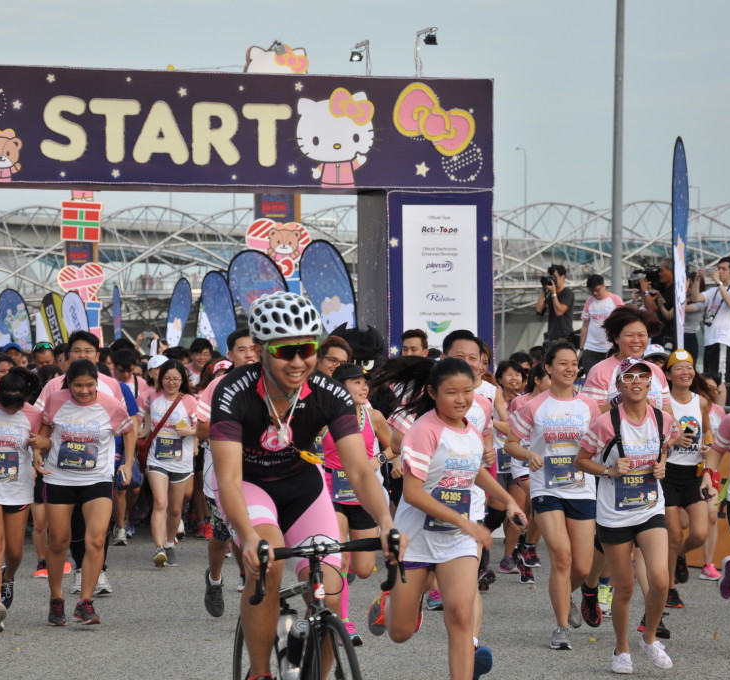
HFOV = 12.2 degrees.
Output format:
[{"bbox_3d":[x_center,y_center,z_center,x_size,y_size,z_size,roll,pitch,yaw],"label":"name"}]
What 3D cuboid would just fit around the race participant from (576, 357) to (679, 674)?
[{"bbox_3d":[1.340,0.896,17.400,0.530,1.620,0.550,0,0,-6],"label":"race participant"}]

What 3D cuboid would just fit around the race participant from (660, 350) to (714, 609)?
[{"bbox_3d":[1.980,0.859,21.000,0.470,1.590,0.620,0,0,-5],"label":"race participant"}]

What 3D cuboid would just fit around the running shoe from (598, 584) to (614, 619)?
[{"bbox_3d":[1.432,1.557,20.300,0.100,0.120,0.270,0,22,0],"label":"running shoe"}]

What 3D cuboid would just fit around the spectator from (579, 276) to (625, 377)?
[{"bbox_3d":[2.518,0.133,36.300,0.500,1.660,0.320,0,0,13],"label":"spectator"}]

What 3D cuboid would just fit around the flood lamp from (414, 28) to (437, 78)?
[{"bbox_3d":[0.522,-2.479,29.400,0.120,0.440,0.320,0,0,-20],"label":"flood lamp"}]

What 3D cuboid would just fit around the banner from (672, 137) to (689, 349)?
[{"bbox_3d":[2.776,0.004,30.000,0.080,3.500,1.000,0,0,-3],"label":"banner"}]

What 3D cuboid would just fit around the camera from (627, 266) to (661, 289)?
[{"bbox_3d":[2.863,-0.638,34.800,0.400,0.250,0.190,0,0,-30],"label":"camera"}]

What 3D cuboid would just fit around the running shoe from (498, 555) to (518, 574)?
[{"bbox_3d":[1.080,1.633,24.800,0.093,0.115,0.250,0,0,-45],"label":"running shoe"}]

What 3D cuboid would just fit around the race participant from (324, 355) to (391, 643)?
[{"bbox_3d":[-0.062,0.887,18.500,0.470,1.540,0.680,0,0,-18],"label":"race participant"}]

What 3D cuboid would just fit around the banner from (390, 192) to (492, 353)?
[{"bbox_3d":[0.658,0.103,29.150,0.960,2.760,0.100,0,0,-22],"label":"banner"}]

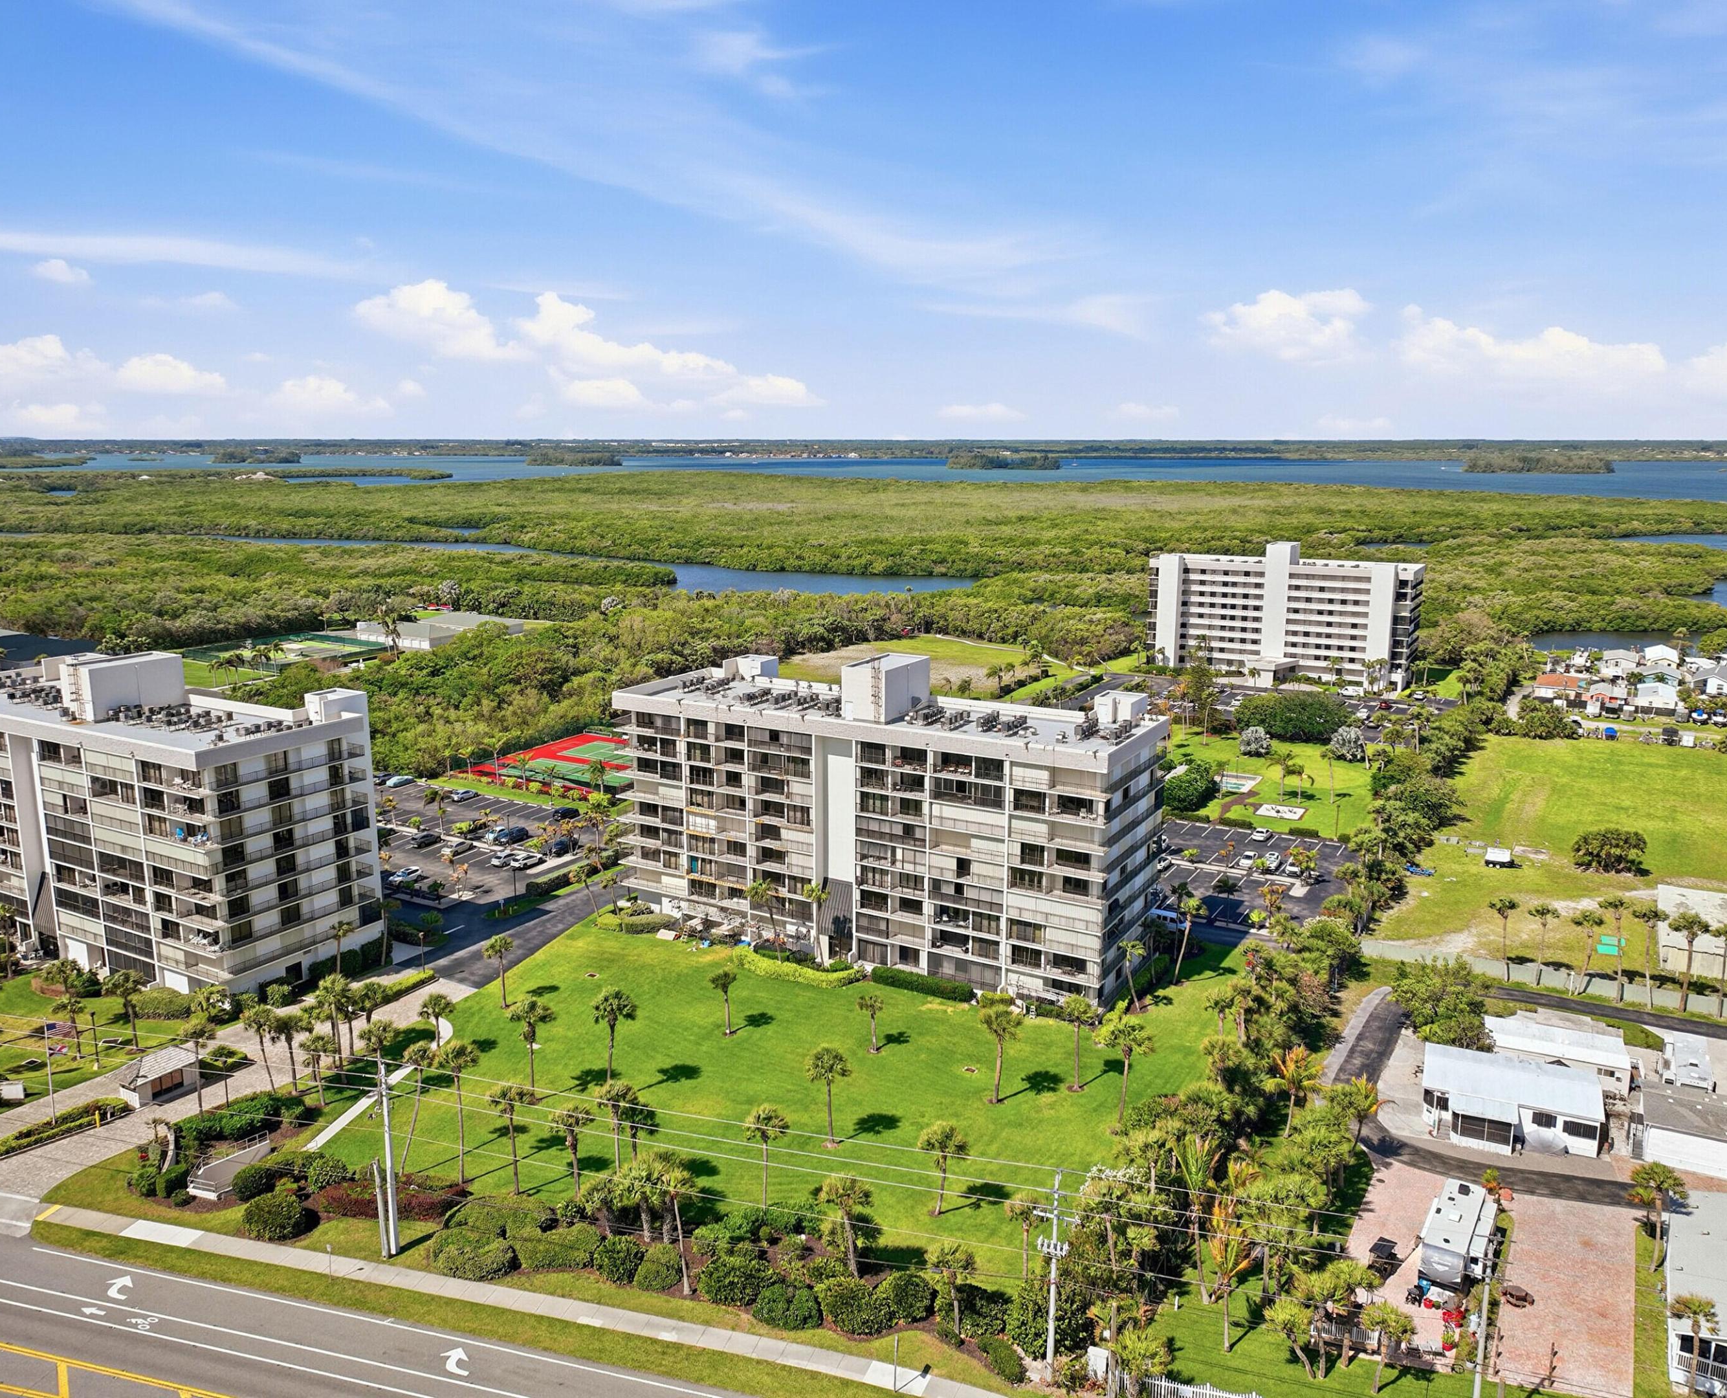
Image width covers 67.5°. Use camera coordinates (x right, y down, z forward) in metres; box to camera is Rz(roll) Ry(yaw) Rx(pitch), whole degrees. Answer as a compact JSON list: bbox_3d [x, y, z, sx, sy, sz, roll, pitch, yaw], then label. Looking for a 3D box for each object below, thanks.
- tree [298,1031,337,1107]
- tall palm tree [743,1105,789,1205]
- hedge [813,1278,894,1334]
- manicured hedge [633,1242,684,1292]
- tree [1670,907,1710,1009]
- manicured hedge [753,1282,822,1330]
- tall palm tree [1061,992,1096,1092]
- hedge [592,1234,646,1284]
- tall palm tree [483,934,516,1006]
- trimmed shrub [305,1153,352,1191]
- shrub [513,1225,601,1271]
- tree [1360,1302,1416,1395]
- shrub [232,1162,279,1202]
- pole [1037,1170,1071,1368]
[{"bbox_3d":[-44.371,30.334,105.763,2.890,6.291,2.890,0,12,0],"label":"tree"},{"bbox_3d":[-6.942,33.165,93.129,3.340,8.410,3.340,0,11,0],"label":"tall palm tree"},{"bbox_3d":[-0.611,37.243,80.272,4.600,2.150,3.600,3,12,16],"label":"hedge"},{"bbox_3d":[-13.344,36.856,84.258,3.116,2.164,3.116,0,12,0],"label":"manicured hedge"},{"bbox_3d":[77.953,25.027,122.897,3.254,9.985,3.254,0,12,0],"label":"tree"},{"bbox_3d":[-4.787,37.758,80.778,4.457,1.786,2.941,3,12,16],"label":"manicured hedge"},{"bbox_3d":[17.941,28.757,108.123,2.784,8.506,2.784,0,12,0],"label":"tall palm tree"},{"bbox_3d":[-15.933,36.700,84.901,3.301,2.214,3.301,0,12,0],"label":"hedge"},{"bbox_3d":[-34.790,26.114,123.957,3.085,7.385,3.085,0,12,0],"label":"tall palm tree"},{"bbox_3d":[-39.831,34.800,95.807,2.954,1.518,2.954,0,12,0],"label":"trimmed shrub"},{"bbox_3d":[-20.799,37.554,88.568,5.500,1.600,3.600,2,12,8],"label":"shrub"},{"bbox_3d":[29.862,37.284,73.911,3.003,5.452,3.003,0,12,0],"label":"tree"},{"bbox_3d":[-44.070,34.922,93.632,2.974,2.217,2.974,0,12,0],"label":"shrub"},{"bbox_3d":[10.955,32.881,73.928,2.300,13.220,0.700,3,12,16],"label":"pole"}]

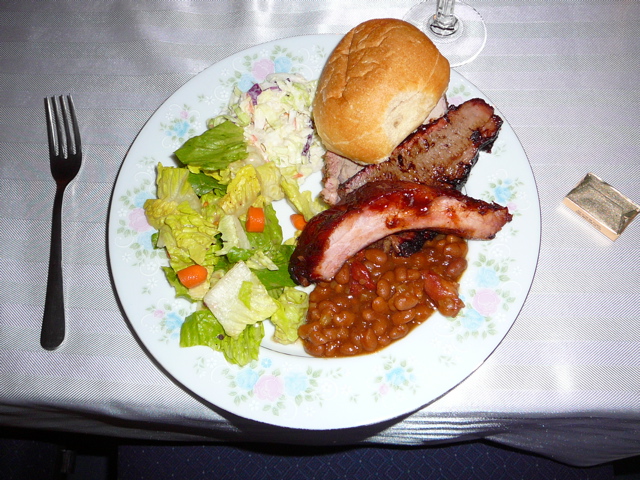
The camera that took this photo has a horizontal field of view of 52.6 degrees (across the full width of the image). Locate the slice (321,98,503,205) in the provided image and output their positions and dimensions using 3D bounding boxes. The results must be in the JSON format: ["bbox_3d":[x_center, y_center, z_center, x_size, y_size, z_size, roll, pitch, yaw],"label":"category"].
[{"bbox_3d":[0.065,-0.049,0.430,0.132,0.026,0.063,-42,74,-15],"label":"slice"}]

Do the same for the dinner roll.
[{"bbox_3d":[0.037,-0.096,0.414,0.073,0.057,0.097,26,70,10],"label":"dinner roll"}]

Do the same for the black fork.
[{"bbox_3d":[-0.171,-0.014,0.425,0.024,0.018,0.182,-6,68,-3],"label":"black fork"}]

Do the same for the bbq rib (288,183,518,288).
[{"bbox_3d":[0.051,-0.006,0.403,0.135,0.032,0.051,-14,69,-6],"label":"bbq rib"}]

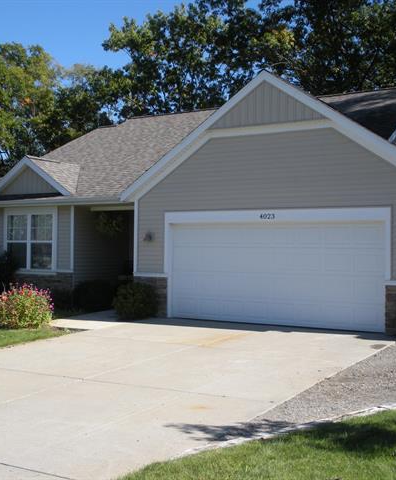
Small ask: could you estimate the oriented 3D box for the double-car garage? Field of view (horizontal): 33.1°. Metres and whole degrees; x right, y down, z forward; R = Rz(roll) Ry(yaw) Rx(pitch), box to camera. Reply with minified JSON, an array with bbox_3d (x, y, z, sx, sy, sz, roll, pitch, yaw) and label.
[{"bbox_3d":[1.506,0.699,13.963,4.880,2.135,0.110,0,-1,30],"label":"double-car garage"}]

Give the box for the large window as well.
[{"bbox_3d":[-4.494,0.026,17.817,1.801,1.582,0.120,0,-1,30],"label":"large window"}]

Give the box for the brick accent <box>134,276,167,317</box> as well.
[{"bbox_3d":[-1.093,1.316,15.381,0.922,0.910,0.160,0,-1,30],"label":"brick accent"}]

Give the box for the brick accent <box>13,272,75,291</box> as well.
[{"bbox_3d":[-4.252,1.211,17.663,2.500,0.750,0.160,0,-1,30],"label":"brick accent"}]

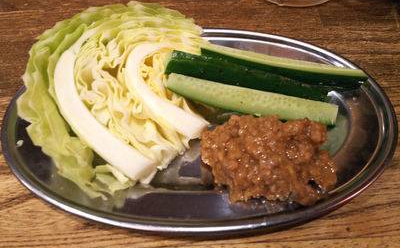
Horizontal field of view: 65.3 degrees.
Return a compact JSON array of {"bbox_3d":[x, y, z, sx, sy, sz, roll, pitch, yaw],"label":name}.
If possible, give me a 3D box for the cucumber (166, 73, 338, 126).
[{"bbox_3d":[0.029,-0.016,0.191,0.101,0.015,0.016,12,51,10],"label":"cucumber"}]

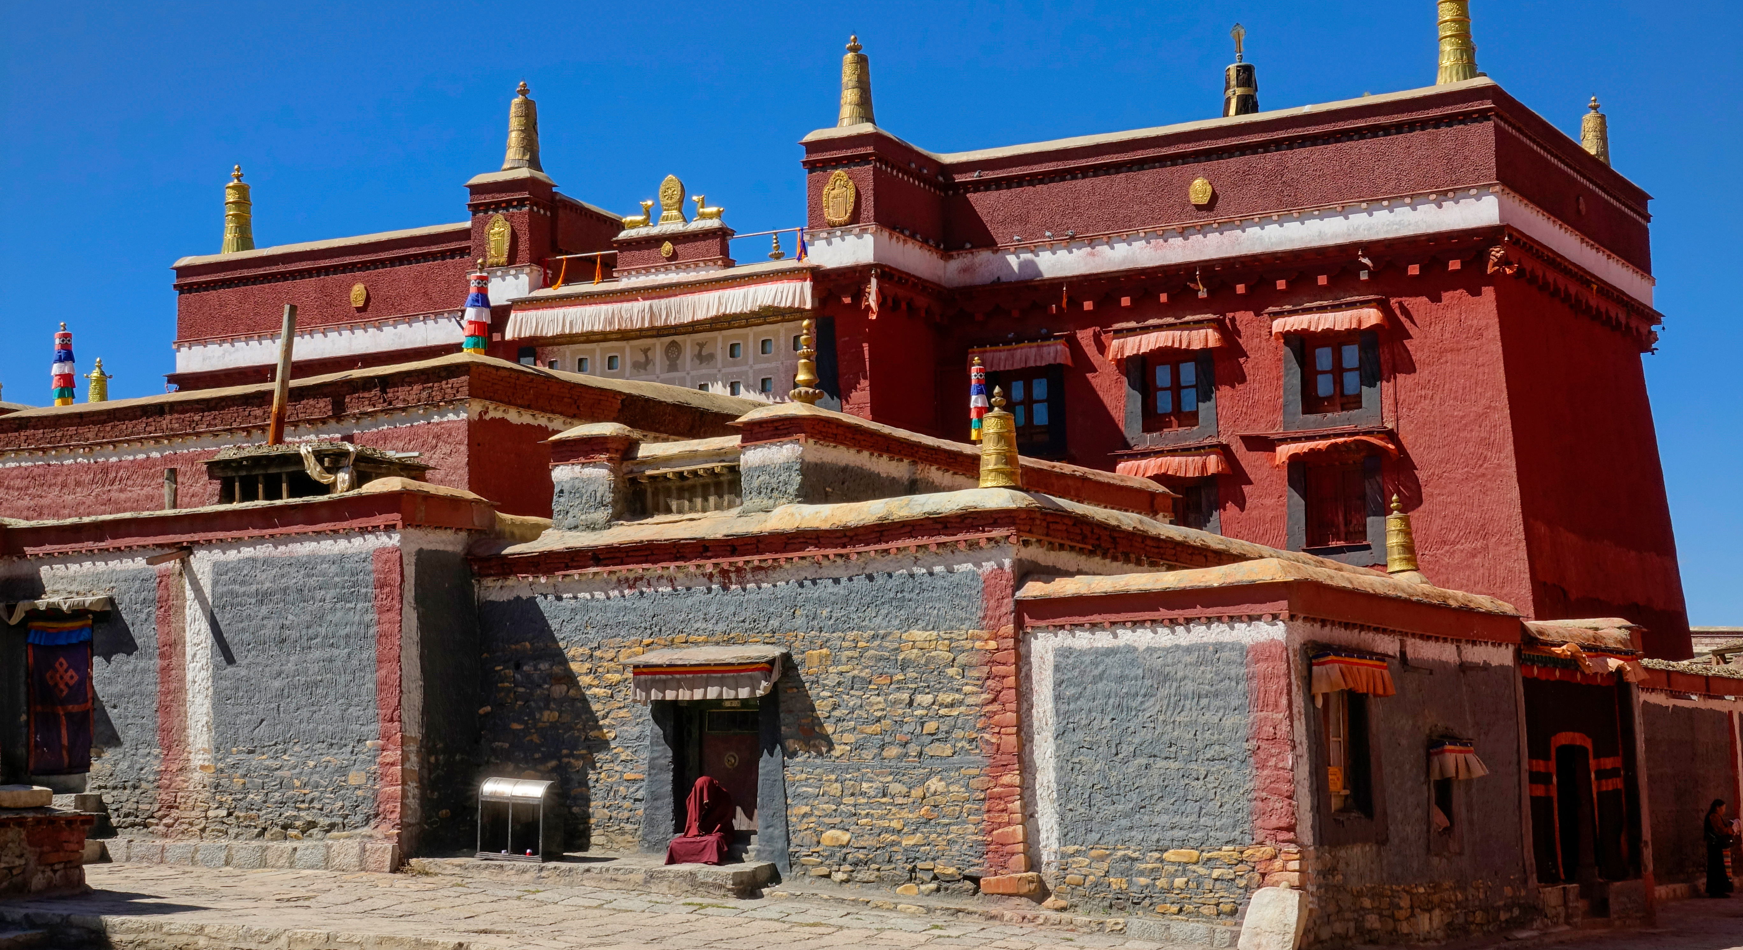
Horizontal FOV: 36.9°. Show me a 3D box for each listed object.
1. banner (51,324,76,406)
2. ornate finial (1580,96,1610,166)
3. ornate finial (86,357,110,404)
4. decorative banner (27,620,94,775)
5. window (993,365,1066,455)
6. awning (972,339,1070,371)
[{"bbox_3d":[-14.068,-1.880,45.500,0.420,1.549,0.420,-5,-9,37],"label":"banner"},{"bbox_3d":[19.548,-9.124,70.608,0.800,2.150,0.800,-4,-8,31],"label":"ornate finial"},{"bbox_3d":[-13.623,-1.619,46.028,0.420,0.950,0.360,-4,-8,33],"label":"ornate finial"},{"bbox_3d":[-12.065,3.313,38.884,1.330,2.260,0.100,-4,-8,33],"label":"decorative banner"},{"bbox_3d":[3.888,-1.672,65.479,2.050,2.250,0.300,-4,-8,31],"label":"window"},{"bbox_3d":[3.438,-2.666,59.768,2.527,0.570,0.480,-4,-8,31],"label":"awning"}]

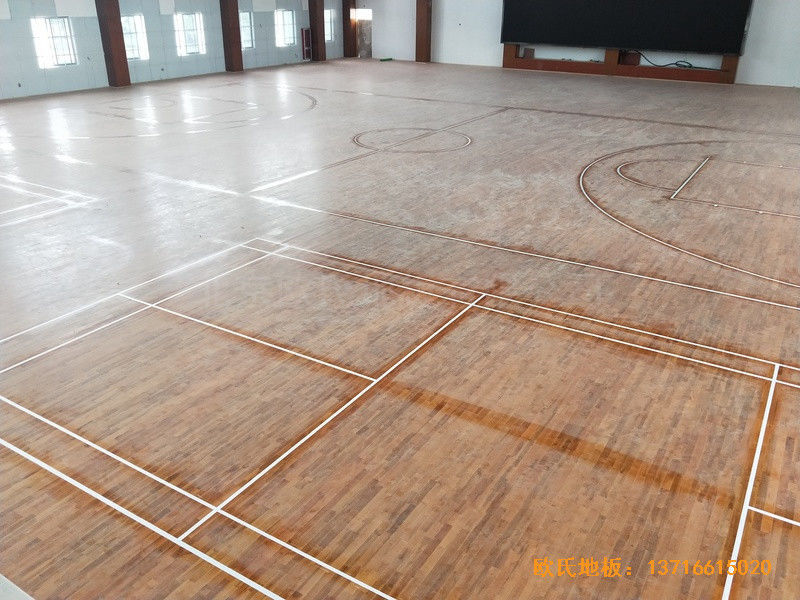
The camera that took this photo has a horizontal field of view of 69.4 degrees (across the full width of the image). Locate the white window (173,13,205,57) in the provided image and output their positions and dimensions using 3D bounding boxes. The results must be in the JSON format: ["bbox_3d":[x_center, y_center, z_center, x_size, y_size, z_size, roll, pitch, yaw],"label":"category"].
[{"bbox_3d":[-11.265,-14.276,31.069,0.150,2.020,1.850,15,29,28],"label":"white window"}]

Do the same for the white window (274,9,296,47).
[{"bbox_3d":[-7.225,-17.169,36.524,0.150,2.050,1.900,15,29,28],"label":"white window"}]

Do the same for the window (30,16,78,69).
[{"bbox_3d":[-15.077,-11.269,25.258,0.150,1.950,1.750,15,29,28],"label":"window"}]

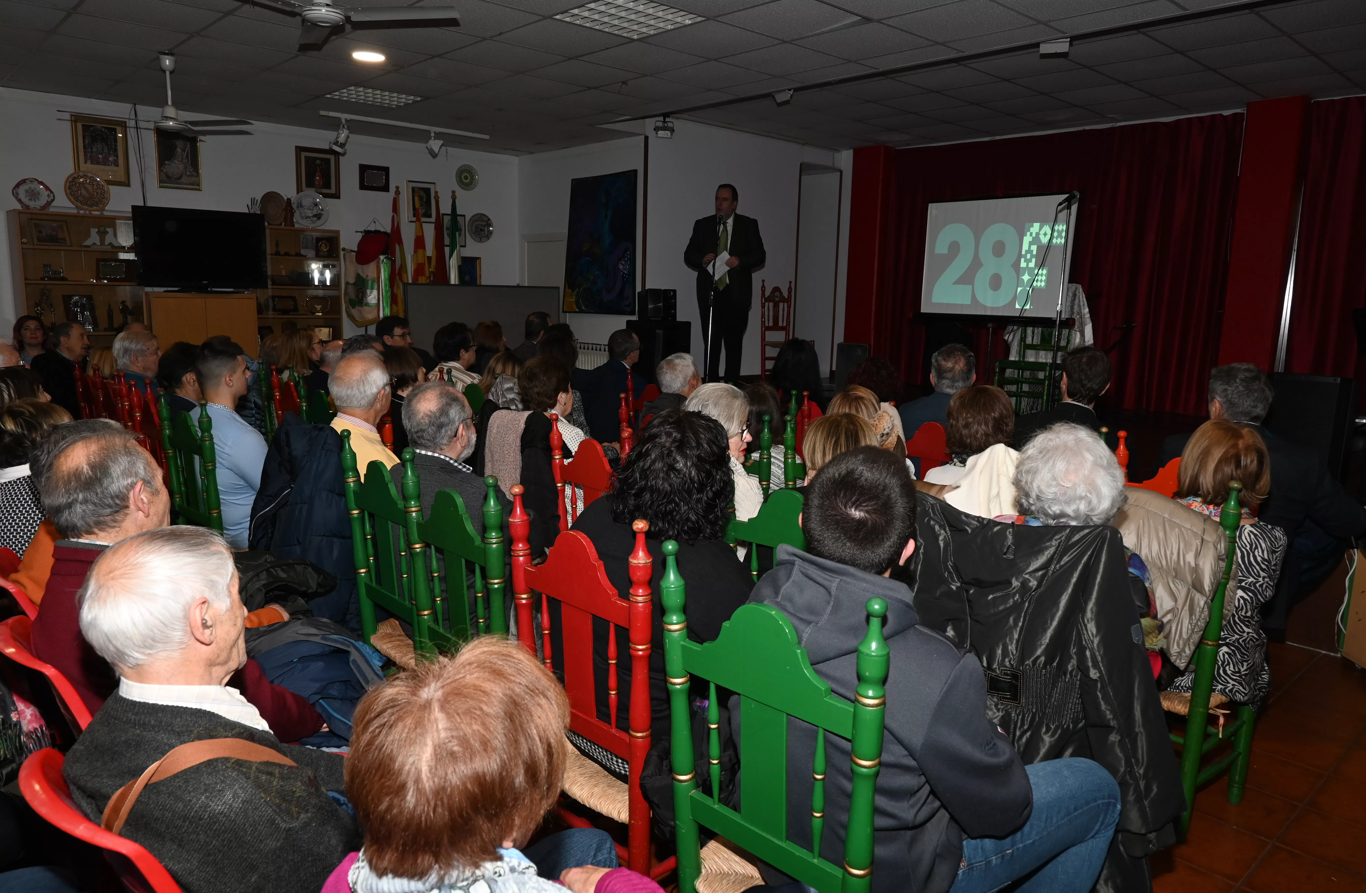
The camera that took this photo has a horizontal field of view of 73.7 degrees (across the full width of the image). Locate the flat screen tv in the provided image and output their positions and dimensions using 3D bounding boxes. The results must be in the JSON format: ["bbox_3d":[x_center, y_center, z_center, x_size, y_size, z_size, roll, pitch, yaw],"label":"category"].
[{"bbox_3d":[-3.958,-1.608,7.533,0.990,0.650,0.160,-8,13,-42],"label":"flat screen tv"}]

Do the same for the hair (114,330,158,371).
[{"bbox_3d":[-2.696,-0.473,4.480,0.220,0.215,0.180,-8,13,-41],"label":"hair"}]

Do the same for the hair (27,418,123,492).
[{"bbox_3d":[-1.051,0.048,1.620,0.165,0.180,0.190,6,11,27],"label":"hair"}]

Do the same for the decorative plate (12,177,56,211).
[{"bbox_3d":[-4.910,-1.903,6.876,0.275,0.250,0.035,-7,2,-40],"label":"decorative plate"}]

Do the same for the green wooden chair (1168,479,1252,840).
[{"bbox_3d":[1.483,0.597,2.859,0.460,1.100,0.480,-8,13,-42],"label":"green wooden chair"}]

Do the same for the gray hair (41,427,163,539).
[{"bbox_3d":[-1.121,0.068,1.750,0.172,0.205,0.205,3,10,12],"label":"gray hair"}]

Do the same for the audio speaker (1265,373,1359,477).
[{"bbox_3d":[3.531,-0.107,5.207,0.340,0.600,0.360,-8,13,-42],"label":"audio speaker"}]

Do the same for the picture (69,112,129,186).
[{"bbox_3d":[-4.603,-2.332,7.194,0.375,0.515,0.035,-8,13,-42],"label":"picture"}]

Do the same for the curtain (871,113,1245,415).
[{"bbox_3d":[3.451,-1.766,8.989,0.200,2.550,3.500,-8,13,-42],"label":"curtain"}]

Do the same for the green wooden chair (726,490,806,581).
[{"bbox_3d":[0.434,0.597,2.676,0.460,1.130,0.485,-8,13,-42],"label":"green wooden chair"}]

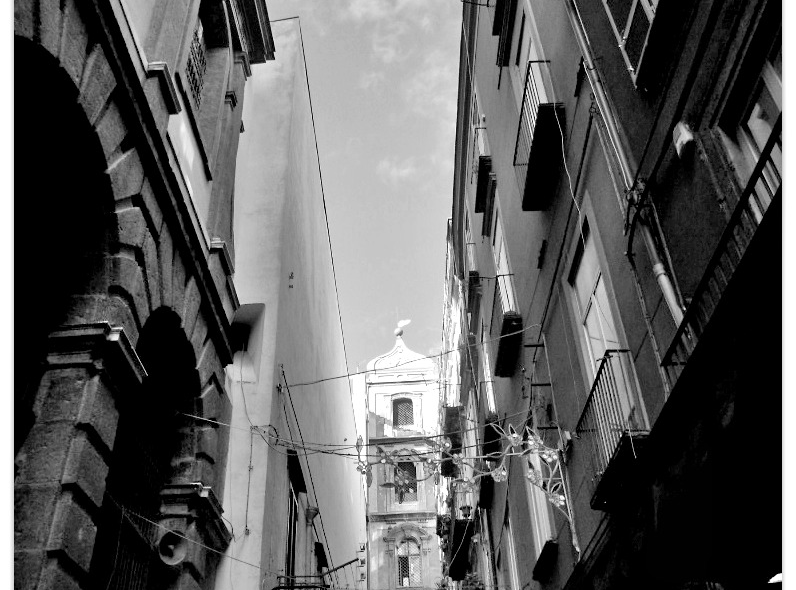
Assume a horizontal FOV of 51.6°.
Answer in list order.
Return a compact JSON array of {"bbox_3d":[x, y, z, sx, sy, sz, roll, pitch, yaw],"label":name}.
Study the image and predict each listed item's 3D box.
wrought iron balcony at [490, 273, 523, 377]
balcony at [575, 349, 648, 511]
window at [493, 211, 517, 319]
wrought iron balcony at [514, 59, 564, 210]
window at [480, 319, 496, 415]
[{"bbox_3d":[2.105,0.636,16.263,0.380,1.050,1.900,-2,-38,-2],"label":"wrought iron balcony"},{"bbox_3d":[2.388,1.569,9.336,0.320,1.050,1.800,-2,-38,-2],"label":"balcony"},{"bbox_3d":[2.291,-0.313,17.052,0.200,3.200,1.250,-2,-38,-2],"label":"window"},{"bbox_3d":[2.119,-2.418,12.705,0.400,1.100,2.070,-2,-38,-2],"label":"wrought iron balcony"},{"bbox_3d":[2.265,2.077,19.814,0.200,2.900,1.150,-2,-38,-2],"label":"window"}]

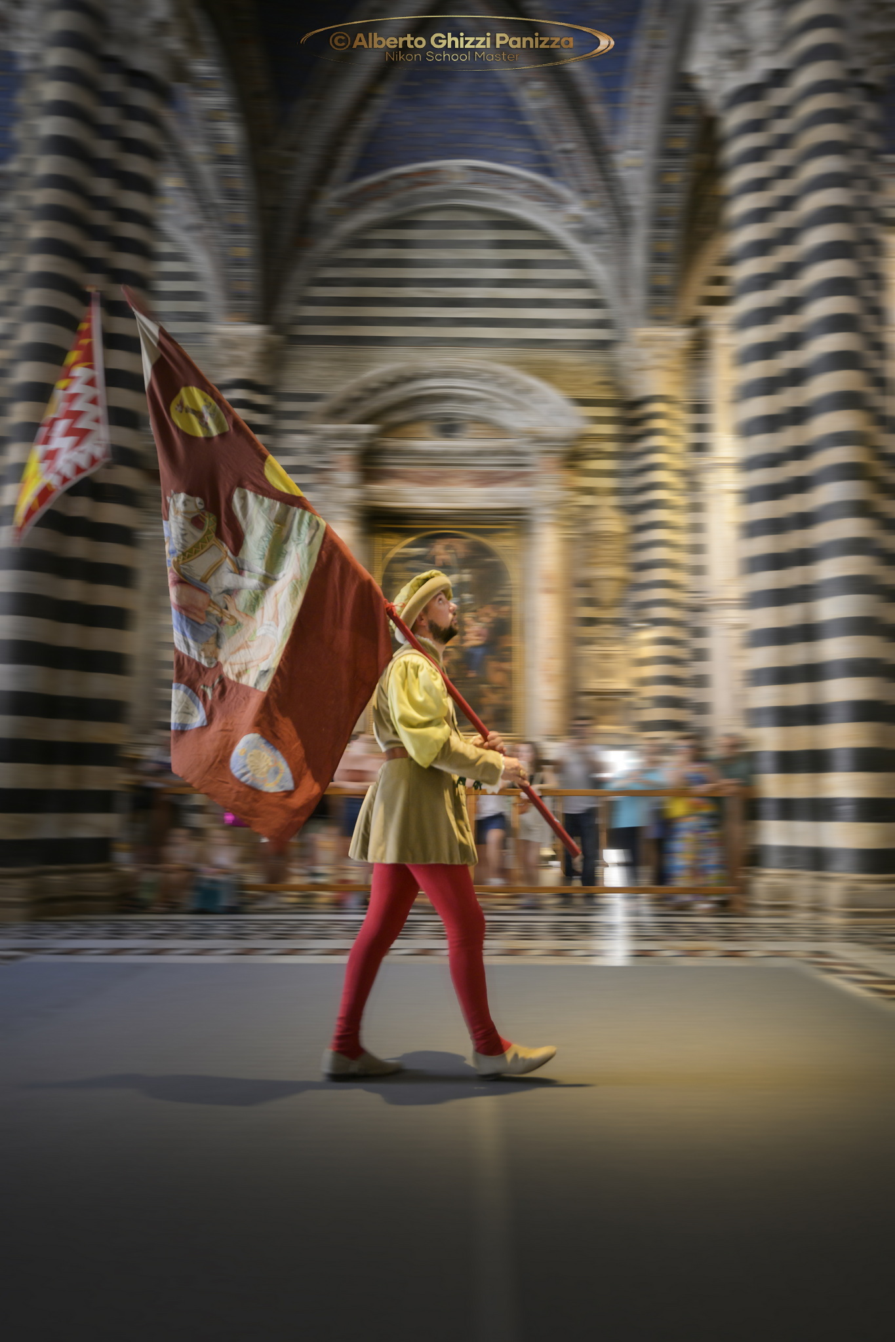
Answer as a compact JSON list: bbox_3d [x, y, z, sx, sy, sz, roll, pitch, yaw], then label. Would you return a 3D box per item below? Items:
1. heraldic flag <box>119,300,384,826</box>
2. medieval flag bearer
[{"bbox_3d":[-0.696,-0.431,3.164,1.020,2.030,0.320,1,-8,0],"label":"heraldic flag"},{"bbox_3d":[-0.020,0.504,3.191,0.810,1.780,0.580,1,-8,-2],"label":"medieval flag bearer"}]

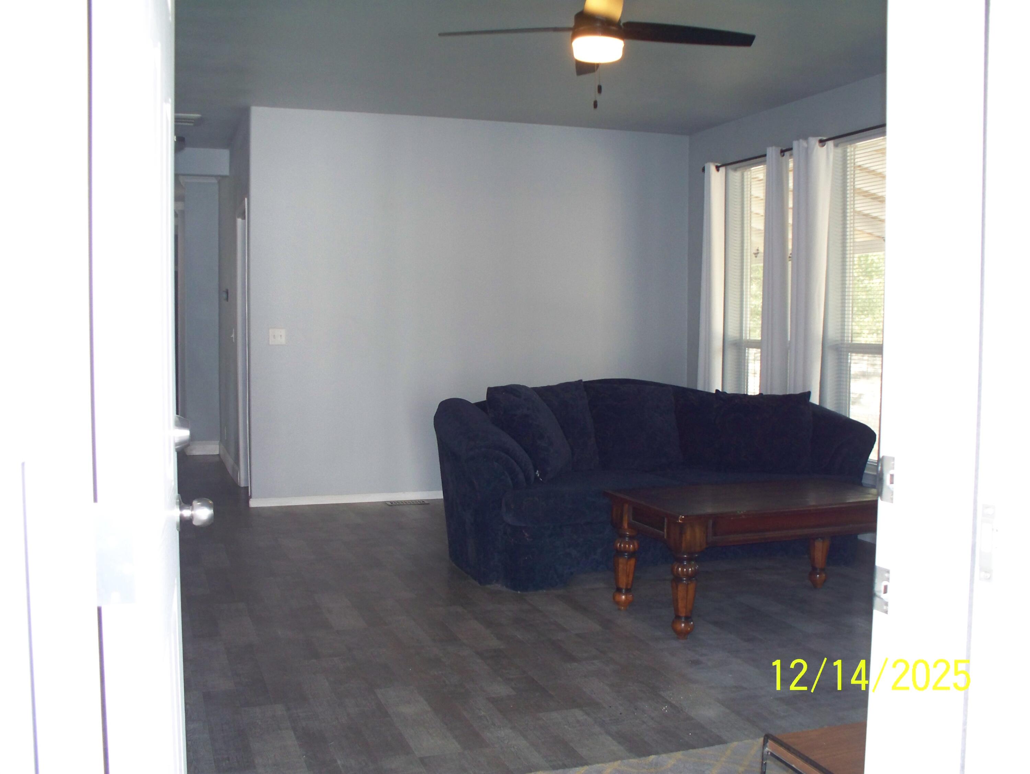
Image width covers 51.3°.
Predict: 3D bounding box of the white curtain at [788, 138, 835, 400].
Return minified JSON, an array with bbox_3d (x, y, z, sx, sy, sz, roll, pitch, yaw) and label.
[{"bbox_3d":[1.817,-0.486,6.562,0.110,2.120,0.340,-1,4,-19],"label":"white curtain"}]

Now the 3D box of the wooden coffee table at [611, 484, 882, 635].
[{"bbox_3d":[1.089,0.734,4.753,1.220,0.520,0.680,-1,4,-22],"label":"wooden coffee table"}]

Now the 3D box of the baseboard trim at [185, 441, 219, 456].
[{"bbox_3d":[-2.888,0.576,9.895,0.320,0.125,0.020,-1,4,-19],"label":"baseboard trim"}]

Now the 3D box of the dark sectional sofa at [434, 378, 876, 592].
[{"bbox_3d":[0.758,0.454,5.750,2.320,0.950,0.950,-1,4,-19],"label":"dark sectional sofa"}]

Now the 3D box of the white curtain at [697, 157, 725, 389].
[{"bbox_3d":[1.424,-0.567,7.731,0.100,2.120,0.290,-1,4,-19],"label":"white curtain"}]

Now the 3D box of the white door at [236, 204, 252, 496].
[{"bbox_3d":[-1.933,-0.232,7.644,0.070,2.050,0.800,-1,4,-19],"label":"white door"}]

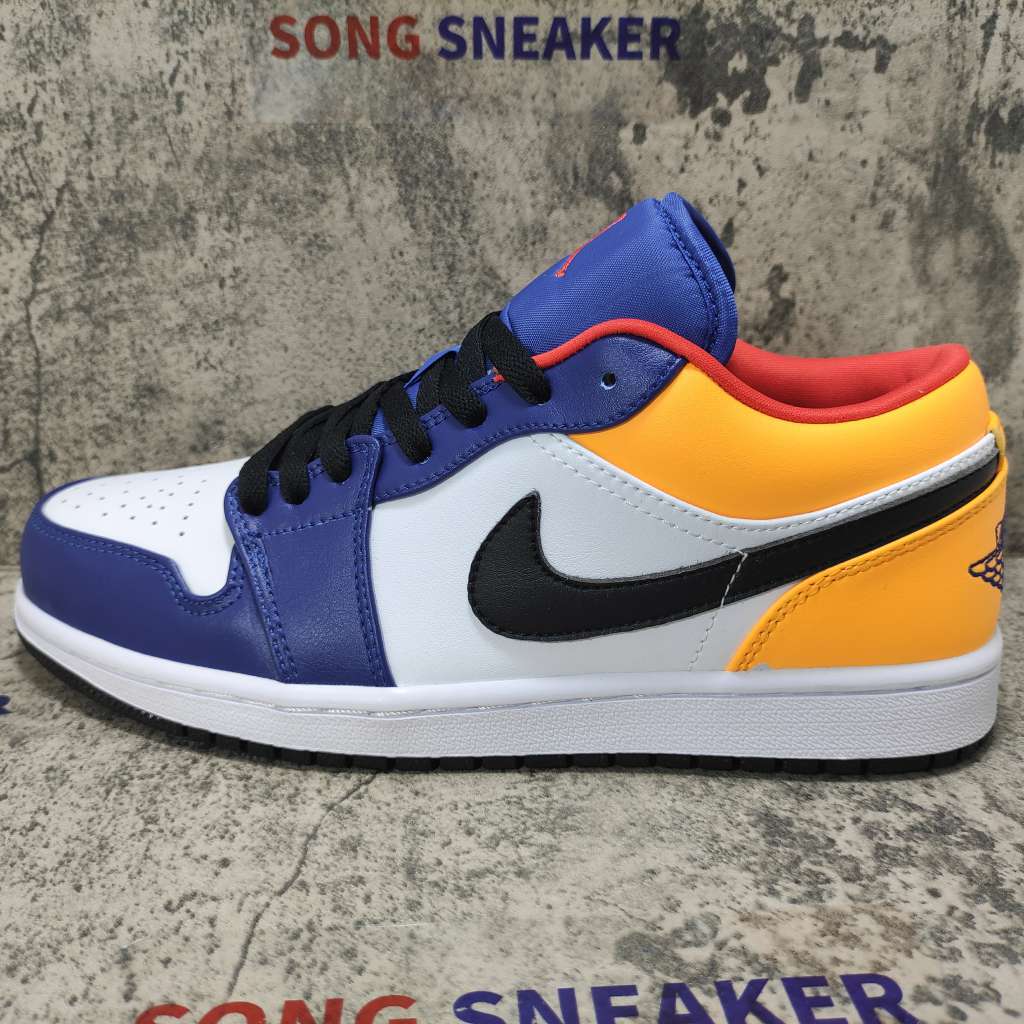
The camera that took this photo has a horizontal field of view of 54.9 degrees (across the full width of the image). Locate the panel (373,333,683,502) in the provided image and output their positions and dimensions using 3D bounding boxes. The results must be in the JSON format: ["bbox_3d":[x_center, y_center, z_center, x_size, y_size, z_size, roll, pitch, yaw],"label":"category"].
[{"bbox_3d":[0.003,-0.024,0.256,0.079,0.045,0.027,2,18,7],"label":"panel"}]

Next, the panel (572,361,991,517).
[{"bbox_3d":[0.073,-0.024,0.266,0.109,0.039,0.075,2,18,7],"label":"panel"}]

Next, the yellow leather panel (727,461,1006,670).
[{"bbox_3d":[0.098,0.008,0.275,0.078,0.052,0.077,2,18,7],"label":"yellow leather panel"}]

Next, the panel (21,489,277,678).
[{"bbox_3d":[-0.105,0.010,0.307,0.100,0.038,0.099,2,18,7],"label":"panel"}]

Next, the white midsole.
[{"bbox_3d":[-0.010,0.032,0.301,0.298,0.040,0.104,2,18,7],"label":"white midsole"}]

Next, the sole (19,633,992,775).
[{"bbox_3d":[-0.010,0.040,0.304,0.294,0.031,0.102,2,18,7],"label":"sole"}]

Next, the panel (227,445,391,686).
[{"bbox_3d":[-0.053,0.013,0.264,0.048,0.061,0.030,2,18,7],"label":"panel"}]

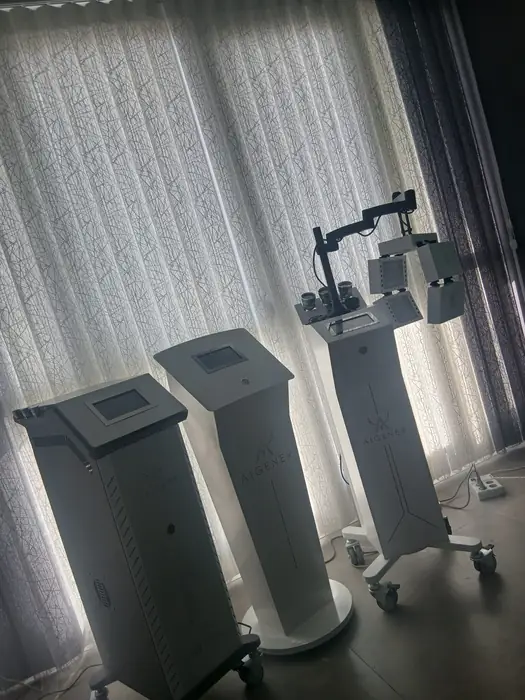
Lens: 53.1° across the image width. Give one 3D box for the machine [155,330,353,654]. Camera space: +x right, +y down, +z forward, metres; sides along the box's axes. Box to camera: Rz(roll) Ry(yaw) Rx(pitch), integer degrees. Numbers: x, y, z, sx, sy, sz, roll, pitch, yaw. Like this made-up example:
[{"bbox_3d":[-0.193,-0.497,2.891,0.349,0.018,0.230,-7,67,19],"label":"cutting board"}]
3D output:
[{"bbox_3d":[-0.026,0.534,2.149,0.474,1.199,0.485,-20,6,-30],"label":"machine"}]

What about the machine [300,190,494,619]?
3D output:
[{"bbox_3d":[0.550,0.173,2.181,0.735,1.554,0.520,-17,5,-2],"label":"machine"}]

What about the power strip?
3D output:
[{"bbox_3d":[1.173,0.719,2.765,0.126,0.049,0.192,-16,5,12],"label":"power strip"}]

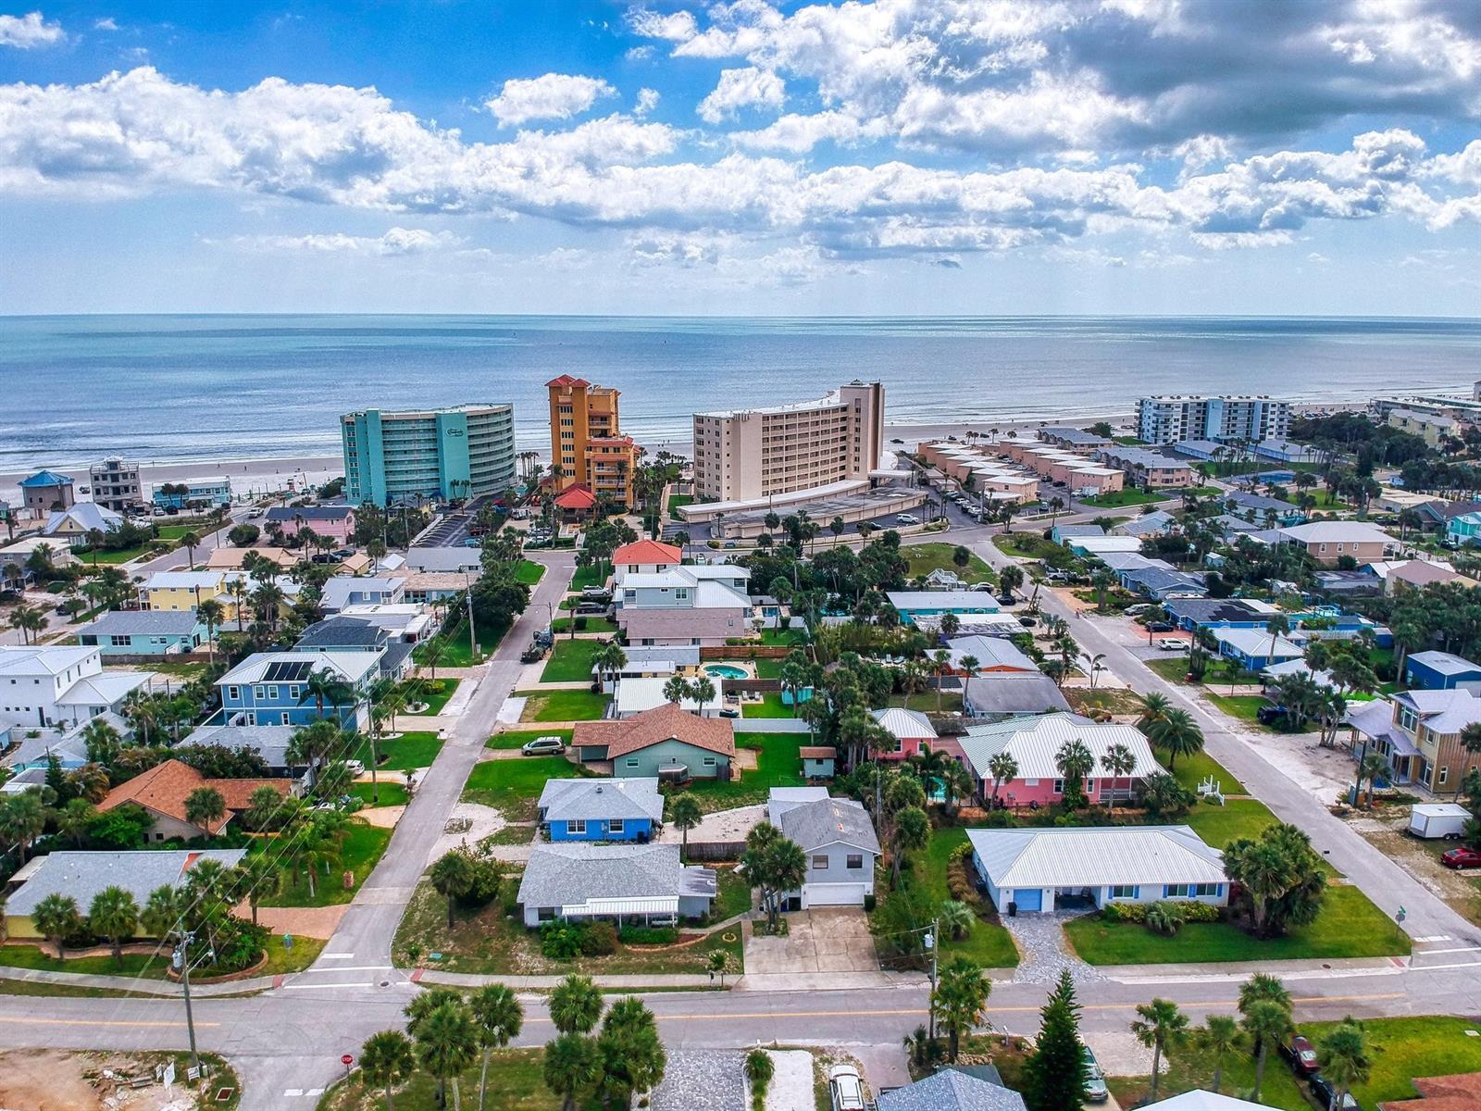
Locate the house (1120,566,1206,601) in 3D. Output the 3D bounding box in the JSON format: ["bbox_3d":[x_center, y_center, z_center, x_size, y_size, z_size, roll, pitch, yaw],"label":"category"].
[{"bbox_3d":[78.900,5.890,198.200,10.200,4.500,14.700,0,13,-2],"label":"house"}]

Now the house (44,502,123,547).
[{"bbox_3d":[-148.584,-7.578,242.459,14.500,8.300,12.500,0,13,-2],"label":"house"}]

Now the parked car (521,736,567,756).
[{"bbox_3d":[-23.017,22.220,125.491,4.850,1.760,1.920,-1,13,-5],"label":"parked car"}]

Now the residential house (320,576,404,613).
[{"bbox_3d":[-64.116,7.197,183.220,13.000,6.200,11.500,0,13,-2],"label":"residential house"}]

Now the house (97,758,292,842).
[{"bbox_3d":[-55.800,25.200,109.580,21.600,6.200,12.500,0,13,-2],"label":"house"}]

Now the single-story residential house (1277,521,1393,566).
[{"bbox_3d":[119.603,-2.642,214.055,18.700,7.100,10.800,0,13,0],"label":"single-story residential house"}]

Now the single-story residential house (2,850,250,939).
[{"bbox_3d":[-53.063,28.621,93.225,17.000,4.500,11.300,0,13,-2],"label":"single-story residential house"}]

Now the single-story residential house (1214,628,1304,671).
[{"bbox_3d":[78.170,13.515,161.614,9.800,4.100,13.000,0,13,-2],"label":"single-story residential house"}]

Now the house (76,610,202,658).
[{"bbox_3d":[-93.100,11.840,170.280,18.200,5.300,11.200,0,13,-2],"label":"house"}]

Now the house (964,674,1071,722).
[{"bbox_3d":[35.450,18.650,141.930,12.500,4.600,14.100,0,13,-2],"label":"house"}]

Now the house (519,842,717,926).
[{"bbox_3d":[-10.376,28.332,93.553,16.300,4.100,9.800,0,13,-2],"label":"house"}]

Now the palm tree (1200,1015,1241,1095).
[{"bbox_3d":[31.158,32.892,69.750,2.790,5.880,2.790,0,13,0],"label":"palm tree"}]

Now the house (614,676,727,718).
[{"bbox_3d":[-9.241,18.429,138.778,13.300,4.300,11.800,0,13,-2],"label":"house"}]

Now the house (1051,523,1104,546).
[{"bbox_3d":[72.204,-4.237,228.266,9.900,3.800,8.800,0,13,0],"label":"house"}]

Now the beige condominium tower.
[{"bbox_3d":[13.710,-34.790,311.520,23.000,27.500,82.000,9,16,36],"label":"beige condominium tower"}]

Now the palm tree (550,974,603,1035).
[{"bbox_3d":[-10.778,31.370,70.570,3.300,8.400,3.300,0,13,0],"label":"palm tree"}]

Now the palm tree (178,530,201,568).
[{"bbox_3d":[-107.666,-0.470,209.438,3.600,8.200,3.600,0,13,0],"label":"palm tree"}]

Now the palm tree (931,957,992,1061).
[{"bbox_3d":[15.200,32.010,75.180,4.300,8.200,4.300,0,13,-2],"label":"palm tree"}]

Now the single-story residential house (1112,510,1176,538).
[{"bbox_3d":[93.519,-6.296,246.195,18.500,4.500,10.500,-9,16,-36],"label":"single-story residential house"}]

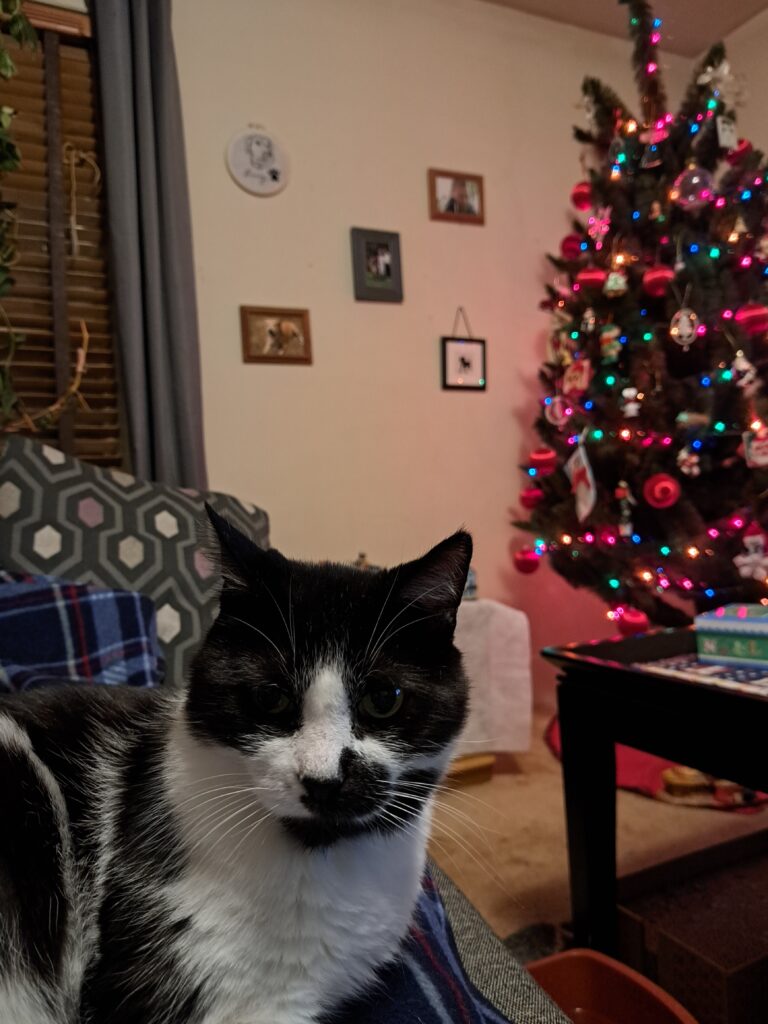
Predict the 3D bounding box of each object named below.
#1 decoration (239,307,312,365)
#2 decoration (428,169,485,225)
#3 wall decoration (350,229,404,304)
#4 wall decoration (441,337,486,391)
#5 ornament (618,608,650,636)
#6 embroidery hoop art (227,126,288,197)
[{"bbox_3d":[-0.313,-0.517,2.088,0.207,0.163,0.018,-5,4,-25],"label":"decoration"},{"bbox_3d":[0.240,-1.030,2.329,0.206,0.161,0.018,-5,4,-25],"label":"decoration"},{"bbox_3d":[-0.020,-0.767,2.217,0.164,0.220,0.018,-5,4,-25],"label":"wall decoration"},{"bbox_3d":[0.269,-0.491,2.364,0.166,0.167,0.018,-3,3,-25],"label":"wall decoration"},{"bbox_3d":[0.668,0.296,1.900,0.082,0.085,0.082,-4,4,-25],"label":"ornament"},{"bbox_3d":[-0.364,-1.009,2.045,0.192,0.200,0.016,-4,4,-25],"label":"embroidery hoop art"}]

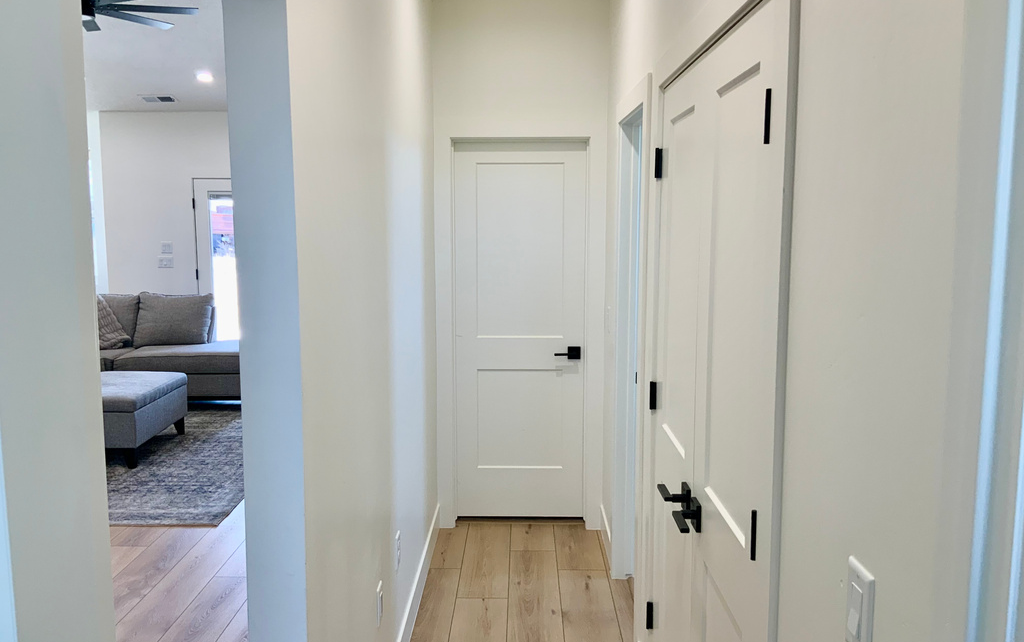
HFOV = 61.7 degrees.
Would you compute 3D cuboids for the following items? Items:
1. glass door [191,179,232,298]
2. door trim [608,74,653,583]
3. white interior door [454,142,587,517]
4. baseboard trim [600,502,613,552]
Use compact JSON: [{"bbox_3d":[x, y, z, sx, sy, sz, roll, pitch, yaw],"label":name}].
[{"bbox_3d":[-2.803,-0.452,8.910,0.910,2.030,0.045,0,7,1],"label":"glass door"},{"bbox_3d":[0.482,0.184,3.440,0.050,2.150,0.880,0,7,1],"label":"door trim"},{"bbox_3d":[0.046,0.068,4.589,0.705,2.025,0.040,0,7,1],"label":"white interior door"},{"bbox_3d":[0.480,1.093,4.298,0.016,0.135,0.600,0,7,1],"label":"baseboard trim"}]

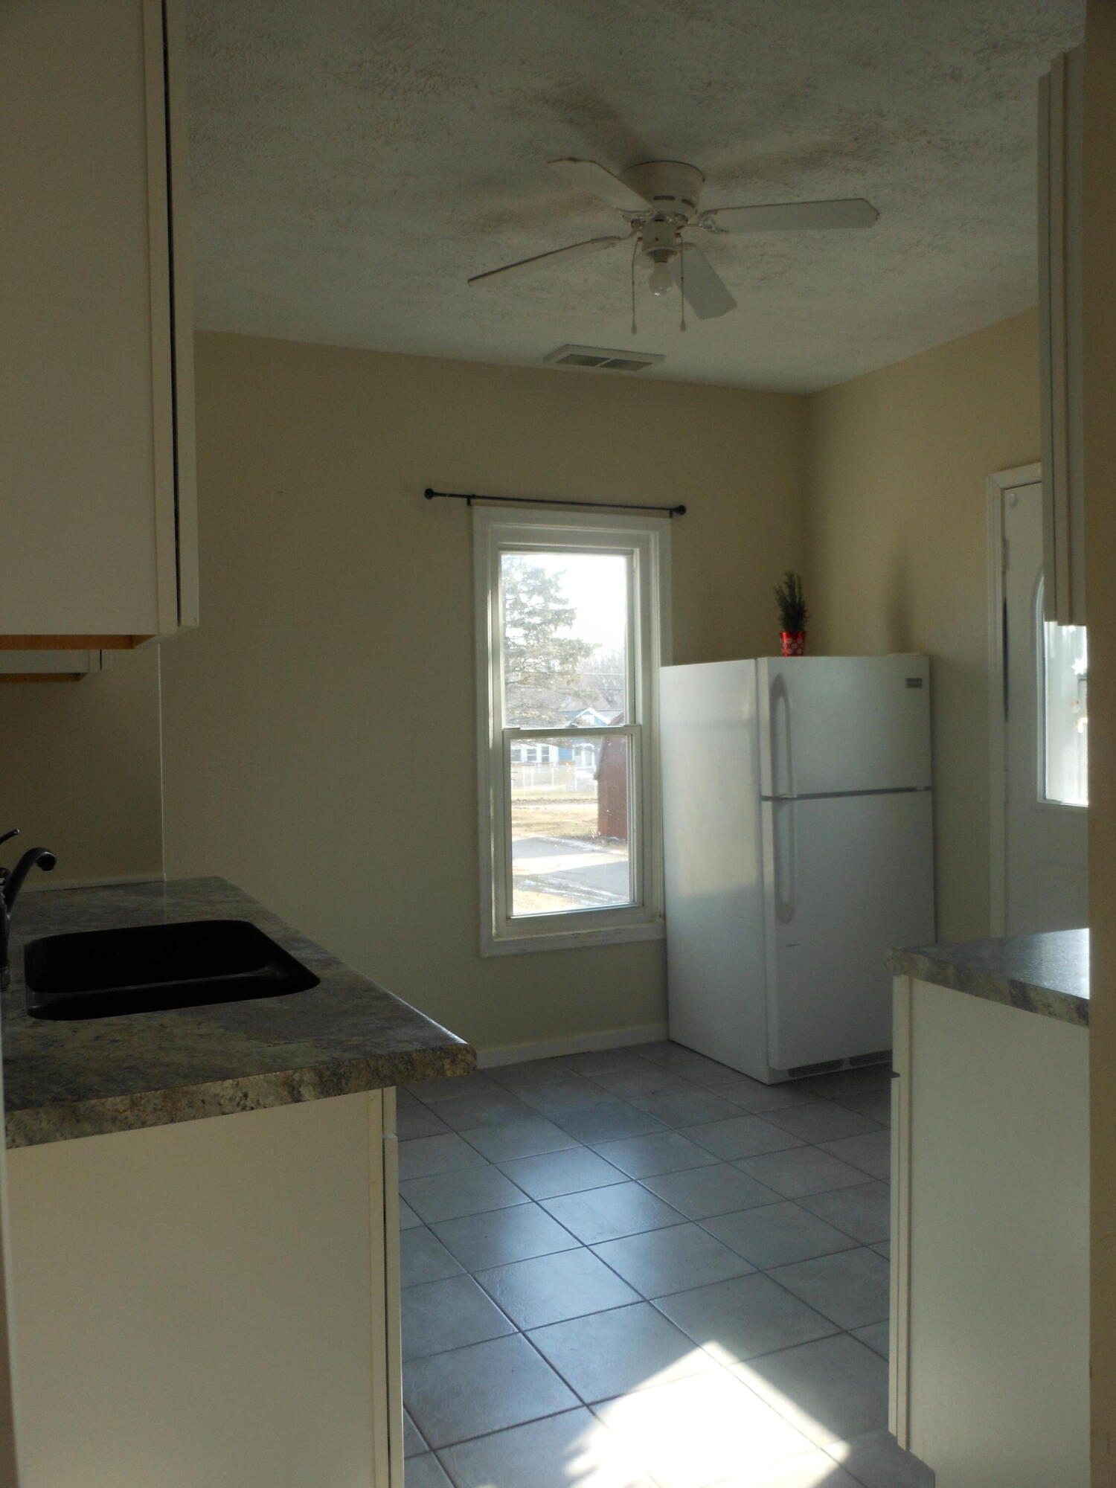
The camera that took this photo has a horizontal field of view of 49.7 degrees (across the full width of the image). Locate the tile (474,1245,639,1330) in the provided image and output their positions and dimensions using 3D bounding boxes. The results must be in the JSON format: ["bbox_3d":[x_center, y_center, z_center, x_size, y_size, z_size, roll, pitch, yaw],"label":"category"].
[{"bbox_3d":[-0.003,1.257,2.780,0.303,0.010,0.303,-2,2,-25],"label":"tile"}]

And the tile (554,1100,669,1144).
[{"bbox_3d":[0.154,1.214,3.838,0.302,0.010,0.302,-1,2,-25],"label":"tile"}]

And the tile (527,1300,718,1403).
[{"bbox_3d":[0.128,1.256,2.489,0.303,0.010,0.303,-2,2,-25],"label":"tile"}]

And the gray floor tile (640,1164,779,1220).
[{"bbox_3d":[0.423,1.236,3.321,0.303,0.010,0.303,-2,2,-25],"label":"gray floor tile"}]

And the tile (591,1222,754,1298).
[{"bbox_3d":[0.272,1.237,2.881,0.302,0.010,0.302,-1,2,-25],"label":"tile"}]

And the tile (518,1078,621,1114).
[{"bbox_3d":[0.023,1.209,4.113,0.302,0.010,0.302,-1,2,-25],"label":"tile"}]

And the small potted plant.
[{"bbox_3d":[0.857,-0.468,4.386,0.121,0.323,0.121,-1,1,0],"label":"small potted plant"}]

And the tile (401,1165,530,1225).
[{"bbox_3d":[-0.265,1.233,3.301,0.302,0.010,0.302,-1,2,-25],"label":"tile"}]

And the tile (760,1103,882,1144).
[{"bbox_3d":[0.836,1.205,3.824,0.302,0.010,0.302,-1,2,-25],"label":"tile"}]

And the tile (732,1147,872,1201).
[{"bbox_3d":[0.691,1.217,3.418,0.302,0.010,0.302,-1,2,-25],"label":"tile"}]

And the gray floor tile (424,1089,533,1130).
[{"bbox_3d":[-0.248,1.224,4.008,0.303,0.010,0.303,-2,2,-25],"label":"gray floor tile"}]

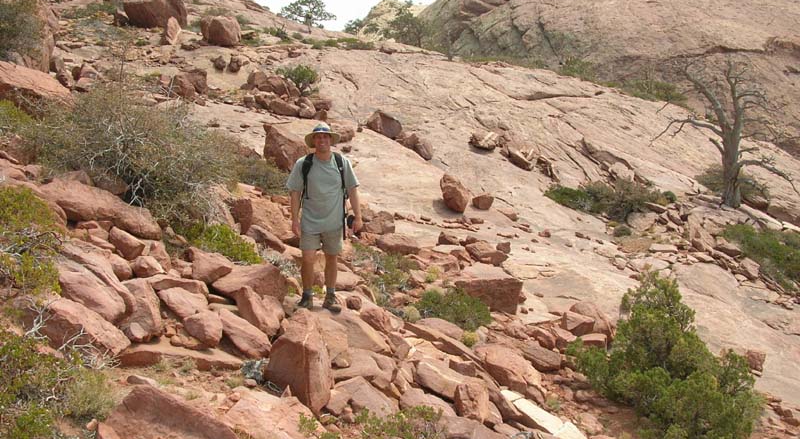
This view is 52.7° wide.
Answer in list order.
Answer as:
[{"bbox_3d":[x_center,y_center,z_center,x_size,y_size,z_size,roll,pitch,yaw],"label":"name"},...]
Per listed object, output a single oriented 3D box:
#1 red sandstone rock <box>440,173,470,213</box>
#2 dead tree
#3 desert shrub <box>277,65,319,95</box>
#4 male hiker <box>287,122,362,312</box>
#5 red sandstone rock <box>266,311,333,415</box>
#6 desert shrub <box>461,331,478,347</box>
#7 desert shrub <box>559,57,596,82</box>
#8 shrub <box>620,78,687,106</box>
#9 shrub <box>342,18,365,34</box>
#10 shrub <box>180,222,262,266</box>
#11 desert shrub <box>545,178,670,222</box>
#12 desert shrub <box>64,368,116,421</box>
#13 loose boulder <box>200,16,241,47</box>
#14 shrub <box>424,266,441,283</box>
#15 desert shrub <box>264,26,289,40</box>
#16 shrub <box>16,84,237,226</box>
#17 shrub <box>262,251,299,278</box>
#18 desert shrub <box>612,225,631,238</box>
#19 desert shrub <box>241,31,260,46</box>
[{"bbox_3d":[1.098,-0.534,16.000,0.564,0.768,0.479,0,2,4],"label":"red sandstone rock"},{"bbox_3d":[8.280,-2.232,20.500,3.652,3.804,3.000,0,0,22],"label":"dead tree"},{"bbox_3d":[-2.663,-3.637,21.000,1.091,0.779,1.000,0,0,-7],"label":"desert shrub"},{"bbox_3d":[-0.742,-0.025,7.950,0.720,1.859,0.450,0,0,-4],"label":"male hiker"},{"bbox_3d":[-0.914,1.278,7.350,0.600,0.834,0.700,0,0,-7],"label":"red sandstone rock"},{"bbox_3d":[0.757,1.295,8.800,0.196,0.174,0.196,0,2,5],"label":"desert shrub"},{"bbox_3d":[9.661,-8.164,44.000,2.068,1.486,1.655,0,2,12],"label":"desert shrub"},{"bbox_3d":[12.543,-6.284,40.000,3.266,1.455,2.286,1,2,17],"label":"shrub"},{"bbox_3d":[-3.221,-13.370,56.000,1.524,1.108,1.400,0,0,-3],"label":"shrub"},{"bbox_3d":[-2.054,0.285,9.200,0.979,0.501,0.750,0,0,-13],"label":"shrub"},{"bbox_3d":[4.749,-0.435,18.500,2.792,1.007,1.800,0,0,14],"label":"desert shrub"},{"bbox_3d":[-1.799,1.017,4.700,0.302,0.287,0.287,-1,2,-21],"label":"desert shrub"},{"bbox_3d":[-6.883,-7.209,31.000,1.534,1.150,1.400,0,0,-13],"label":"loose boulder"},{"bbox_3d":[0.442,0.748,11.000,0.218,0.218,0.218,0,2,2],"label":"shrub"},{"bbox_3d":[-5.347,-8.053,35.000,1.039,0.606,0.850,0,0,-9],"label":"desert shrub"},{"bbox_3d":[-3.438,-0.820,10.200,2.757,1.678,2.068,-1,2,-19],"label":"shrub"},{"bbox_3d":[-1.360,0.512,9.200,0.410,0.303,0.369,0,2,-8],"label":"shrub"},{"bbox_3d":[4.817,0.260,17.500,0.433,0.303,0.390,0,2,15],"label":"desert shrub"},{"bbox_3d":[-5.918,-7.165,32.000,0.792,0.633,0.750,0,0,-10],"label":"desert shrub"}]

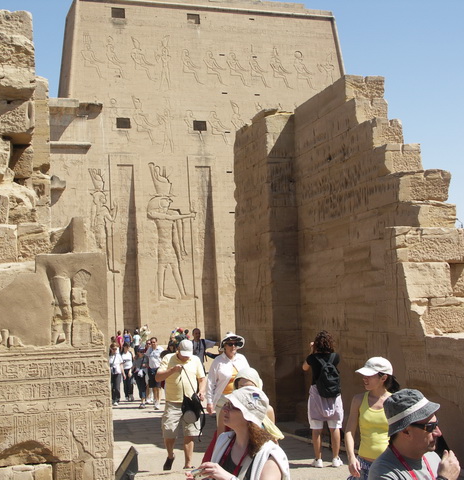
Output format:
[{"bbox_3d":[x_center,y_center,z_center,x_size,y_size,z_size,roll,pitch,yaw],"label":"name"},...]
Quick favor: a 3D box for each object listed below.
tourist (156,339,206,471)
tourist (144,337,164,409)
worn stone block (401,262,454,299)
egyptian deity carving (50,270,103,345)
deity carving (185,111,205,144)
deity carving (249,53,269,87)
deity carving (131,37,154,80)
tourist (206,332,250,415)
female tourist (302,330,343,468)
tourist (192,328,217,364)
[{"bbox_3d":[-0.652,2.123,13.600,0.640,1.690,0.520,-2,-4,5],"label":"tourist"},{"bbox_3d":[-1.866,3.224,25.543,0.520,1.740,0.420,-2,-4,-3],"label":"tourist"},{"bbox_3d":[2.531,0.561,14.316,0.698,0.478,0.650,-1,-4,-13],"label":"worn stone block"},{"bbox_3d":[-1.613,0.715,11.000,0.580,0.790,0.120,-1,-4,-15],"label":"egyptian deity carving"},{"bbox_3d":[-3.693,-11.204,104.486,2.169,3.360,0.200,0,-8,-22],"label":"deity carving"},{"bbox_3d":[2.847,-17.416,108.120,2.419,3.774,0.200,0,-8,-22],"label":"deity carving"},{"bbox_3d":[-8.614,-17.469,101.704,2.366,4.534,0.220,0,-9,-21],"label":"deity carving"},{"bbox_3d":[-0.033,2.061,13.700,0.580,1.690,0.420,-1,-4,-11],"label":"tourist"},{"bbox_3d":[1.125,1.983,13.100,0.470,1.690,0.500,-1,-5,-18],"label":"female tourist"},{"bbox_3d":[-0.538,2.651,20.942,0.680,1.780,0.420,-1,-4,-7],"label":"tourist"}]

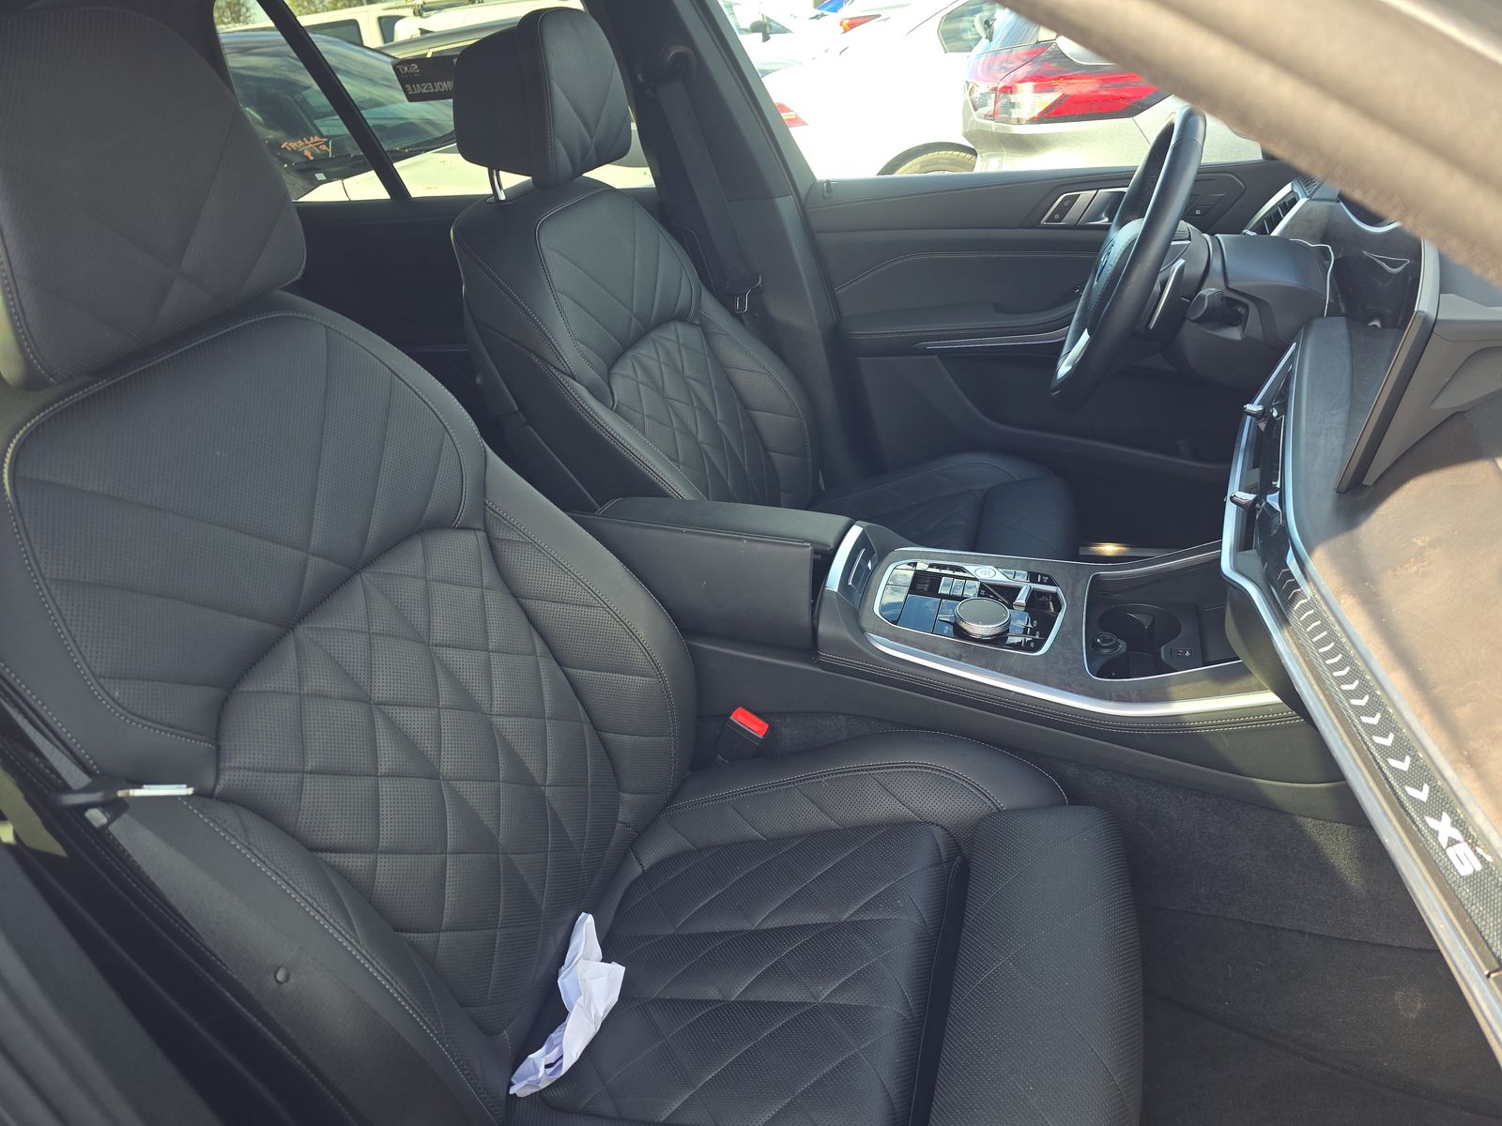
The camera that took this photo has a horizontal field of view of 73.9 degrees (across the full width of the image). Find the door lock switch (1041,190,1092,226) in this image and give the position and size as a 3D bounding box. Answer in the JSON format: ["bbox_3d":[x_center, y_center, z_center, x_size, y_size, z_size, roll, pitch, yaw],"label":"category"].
[{"bbox_3d":[0.481,-0.542,1.525,0.072,0.050,0.020,4,28,17],"label":"door lock switch"}]

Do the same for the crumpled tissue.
[{"bbox_3d":[-0.148,0.367,0.824,0.061,0.043,0.172,5,30,14],"label":"crumpled tissue"}]

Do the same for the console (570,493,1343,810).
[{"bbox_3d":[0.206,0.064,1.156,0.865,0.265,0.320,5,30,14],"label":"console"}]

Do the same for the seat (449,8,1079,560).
[{"bbox_3d":[0.071,-0.287,1.448,0.840,0.940,0.530,5,30,14],"label":"seat"}]

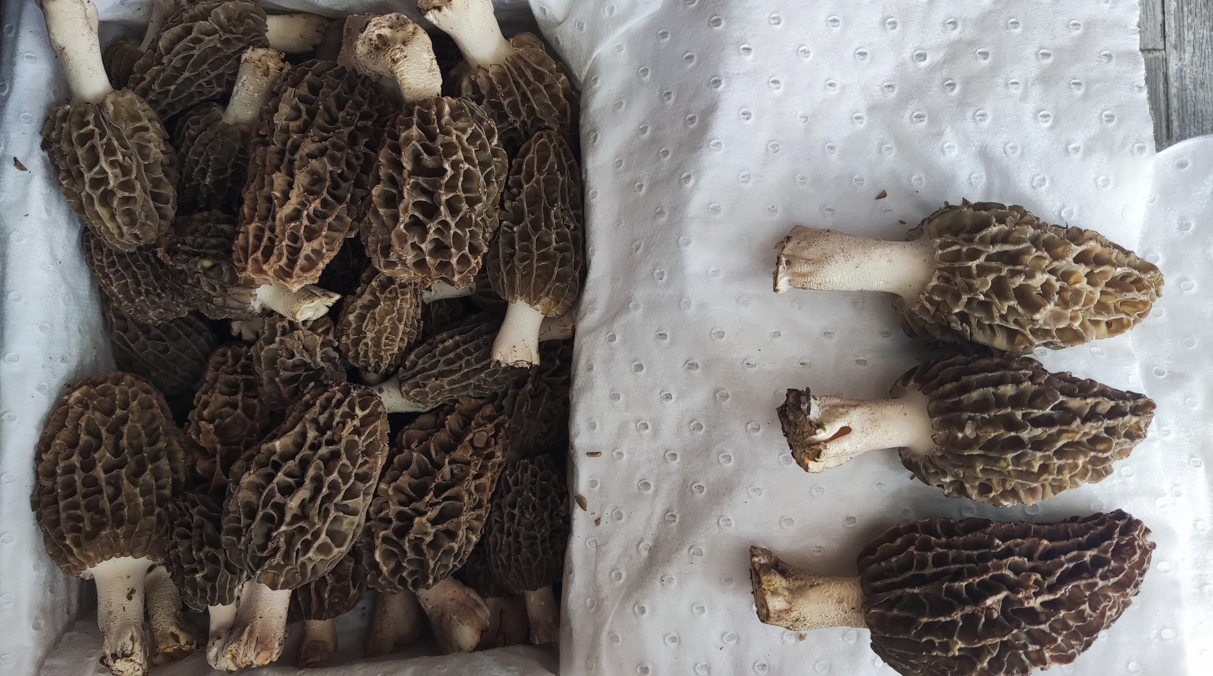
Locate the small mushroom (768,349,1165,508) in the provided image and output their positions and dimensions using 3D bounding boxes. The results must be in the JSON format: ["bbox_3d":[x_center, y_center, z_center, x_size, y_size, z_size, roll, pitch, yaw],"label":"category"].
[{"bbox_3d":[0.118,0.030,0.287,0.122,0.045,0.047,-2,90,-1],"label":"small mushroom"}]

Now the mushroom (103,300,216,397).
[{"bbox_3d":[-0.177,0.004,0.347,0.057,0.038,0.040,43,90,-6],"label":"mushroom"}]

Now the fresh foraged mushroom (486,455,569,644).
[{"bbox_3d":[-0.032,0.086,0.355,0.035,0.035,0.079,-6,101,0],"label":"fresh foraged mushroom"}]

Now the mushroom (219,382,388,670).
[{"bbox_3d":[-0.111,0.070,0.321,0.049,0.047,0.115,24,96,0],"label":"mushroom"}]

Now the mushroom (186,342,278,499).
[{"bbox_3d":[-0.150,0.036,0.348,0.039,0.039,0.074,5,96,0],"label":"mushroom"}]

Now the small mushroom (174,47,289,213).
[{"bbox_3d":[-0.157,-0.086,0.366,0.038,0.038,0.077,18,107,0],"label":"small mushroom"}]

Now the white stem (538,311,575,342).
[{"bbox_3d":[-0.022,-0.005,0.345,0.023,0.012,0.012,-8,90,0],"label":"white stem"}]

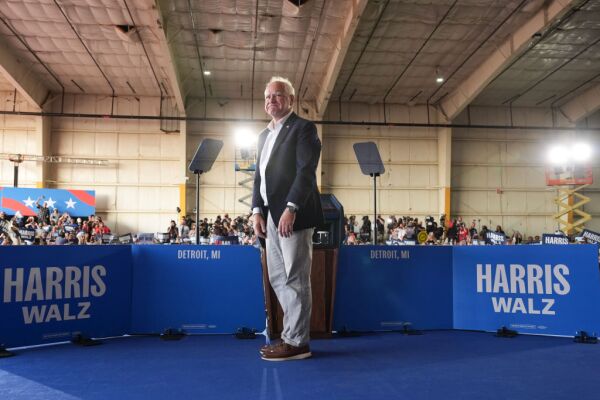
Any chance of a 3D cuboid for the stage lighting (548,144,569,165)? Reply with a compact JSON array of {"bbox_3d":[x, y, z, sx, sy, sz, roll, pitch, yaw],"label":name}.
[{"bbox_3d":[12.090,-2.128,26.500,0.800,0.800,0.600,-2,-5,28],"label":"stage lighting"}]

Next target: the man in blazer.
[{"bbox_3d":[-0.082,0.089,3.618,0.360,1.770,0.520,3,-5,-34],"label":"man in blazer"}]

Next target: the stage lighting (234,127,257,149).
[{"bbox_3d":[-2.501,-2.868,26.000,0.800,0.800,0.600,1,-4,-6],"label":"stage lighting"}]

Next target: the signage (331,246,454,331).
[{"bbox_3d":[0.733,0.707,4.561,1.030,0.688,0.050,1,-4,-7],"label":"signage"}]

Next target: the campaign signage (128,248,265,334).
[{"bbox_3d":[-0.771,0.691,4.388,1.010,0.684,0.050,1,-4,-7],"label":"campaign signage"}]

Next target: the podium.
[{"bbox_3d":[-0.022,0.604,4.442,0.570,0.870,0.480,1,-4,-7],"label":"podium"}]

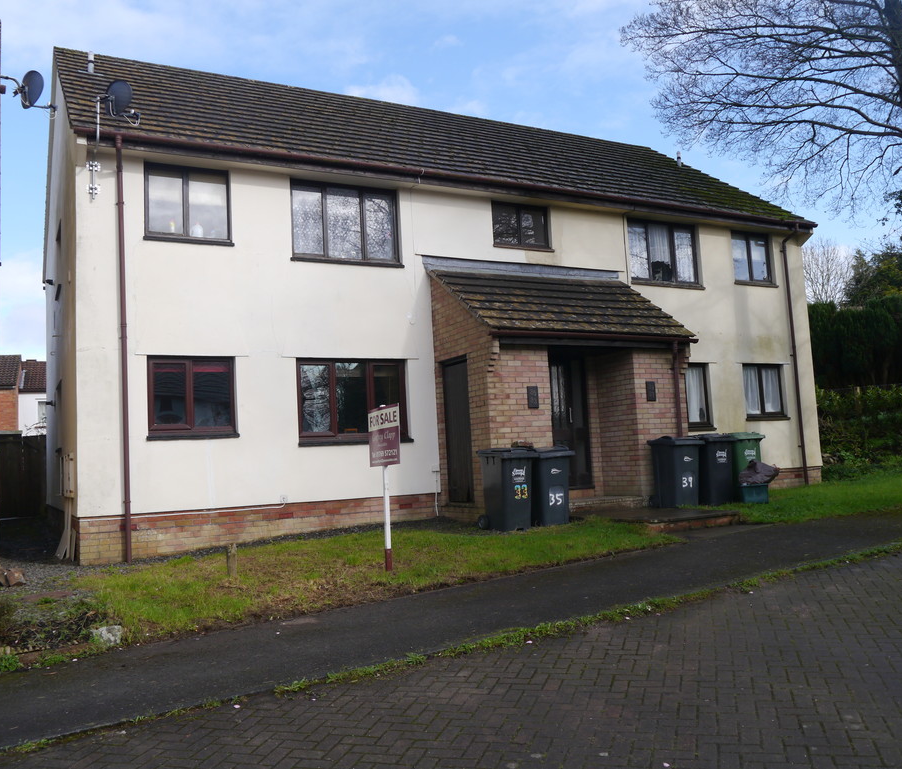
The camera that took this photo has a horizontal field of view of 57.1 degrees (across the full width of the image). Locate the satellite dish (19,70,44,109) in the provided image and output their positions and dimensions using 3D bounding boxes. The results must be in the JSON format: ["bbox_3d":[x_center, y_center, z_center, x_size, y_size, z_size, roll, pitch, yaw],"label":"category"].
[{"bbox_3d":[-4.807,-3.382,9.500,0.430,0.450,0.120,-6,-6,30],"label":"satellite dish"}]

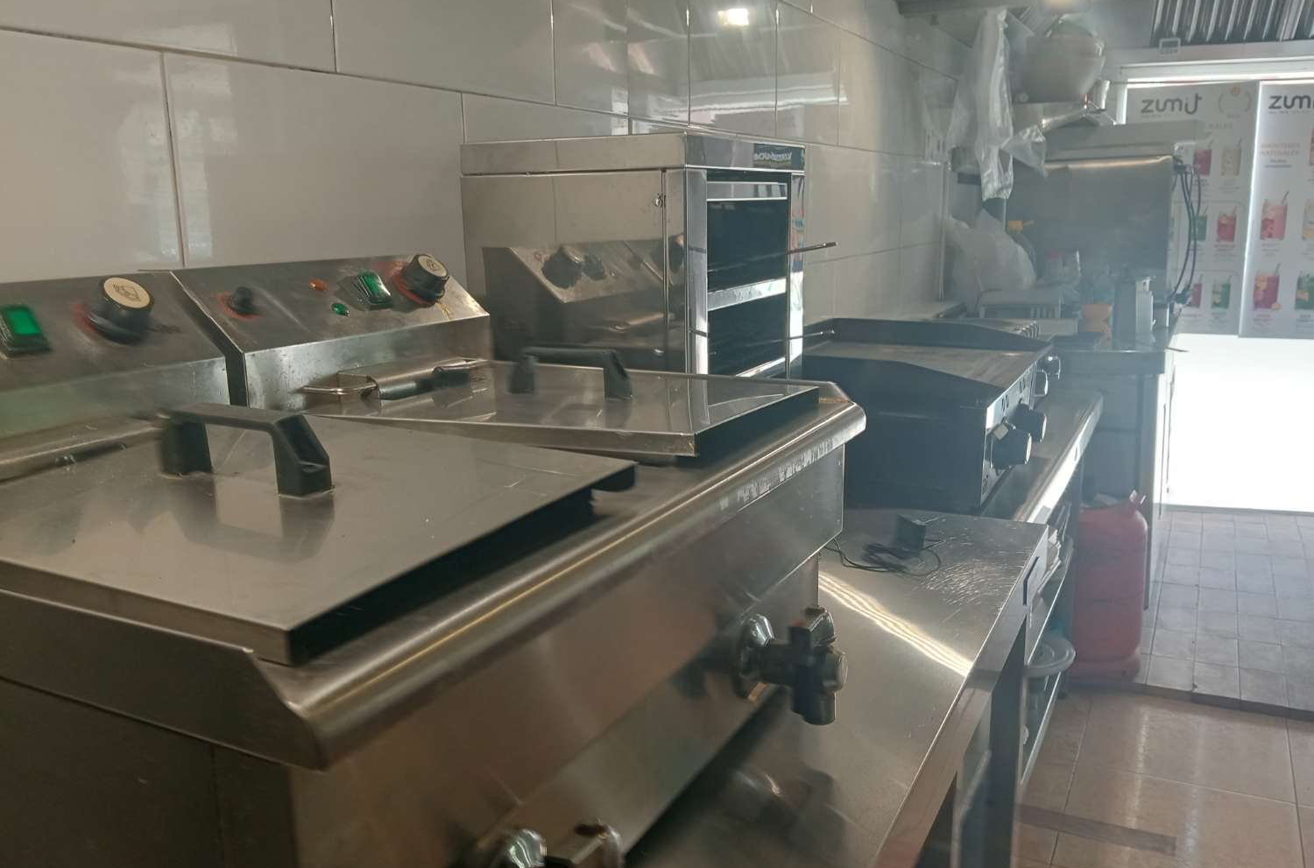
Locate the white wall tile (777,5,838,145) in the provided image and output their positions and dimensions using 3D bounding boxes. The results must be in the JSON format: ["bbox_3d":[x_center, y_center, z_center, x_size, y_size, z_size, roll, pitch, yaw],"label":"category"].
[{"bbox_3d":[0.312,-0.735,2.205,0.010,0.252,0.396,5,14,26],"label":"white wall tile"}]

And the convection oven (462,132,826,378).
[{"bbox_3d":[-0.008,-0.101,1.294,0.266,0.484,0.358,5,14,26],"label":"convection oven"}]

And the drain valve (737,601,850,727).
[{"bbox_3d":[0.110,0.178,0.834,0.077,0.095,0.066,5,14,26],"label":"drain valve"}]

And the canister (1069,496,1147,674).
[{"bbox_3d":[1.216,0.383,2.997,0.300,0.510,0.300,5,14,26],"label":"canister"}]

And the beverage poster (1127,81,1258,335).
[{"bbox_3d":[2.125,-0.900,4.306,0.477,0.989,0.010,5,14,26],"label":"beverage poster"}]

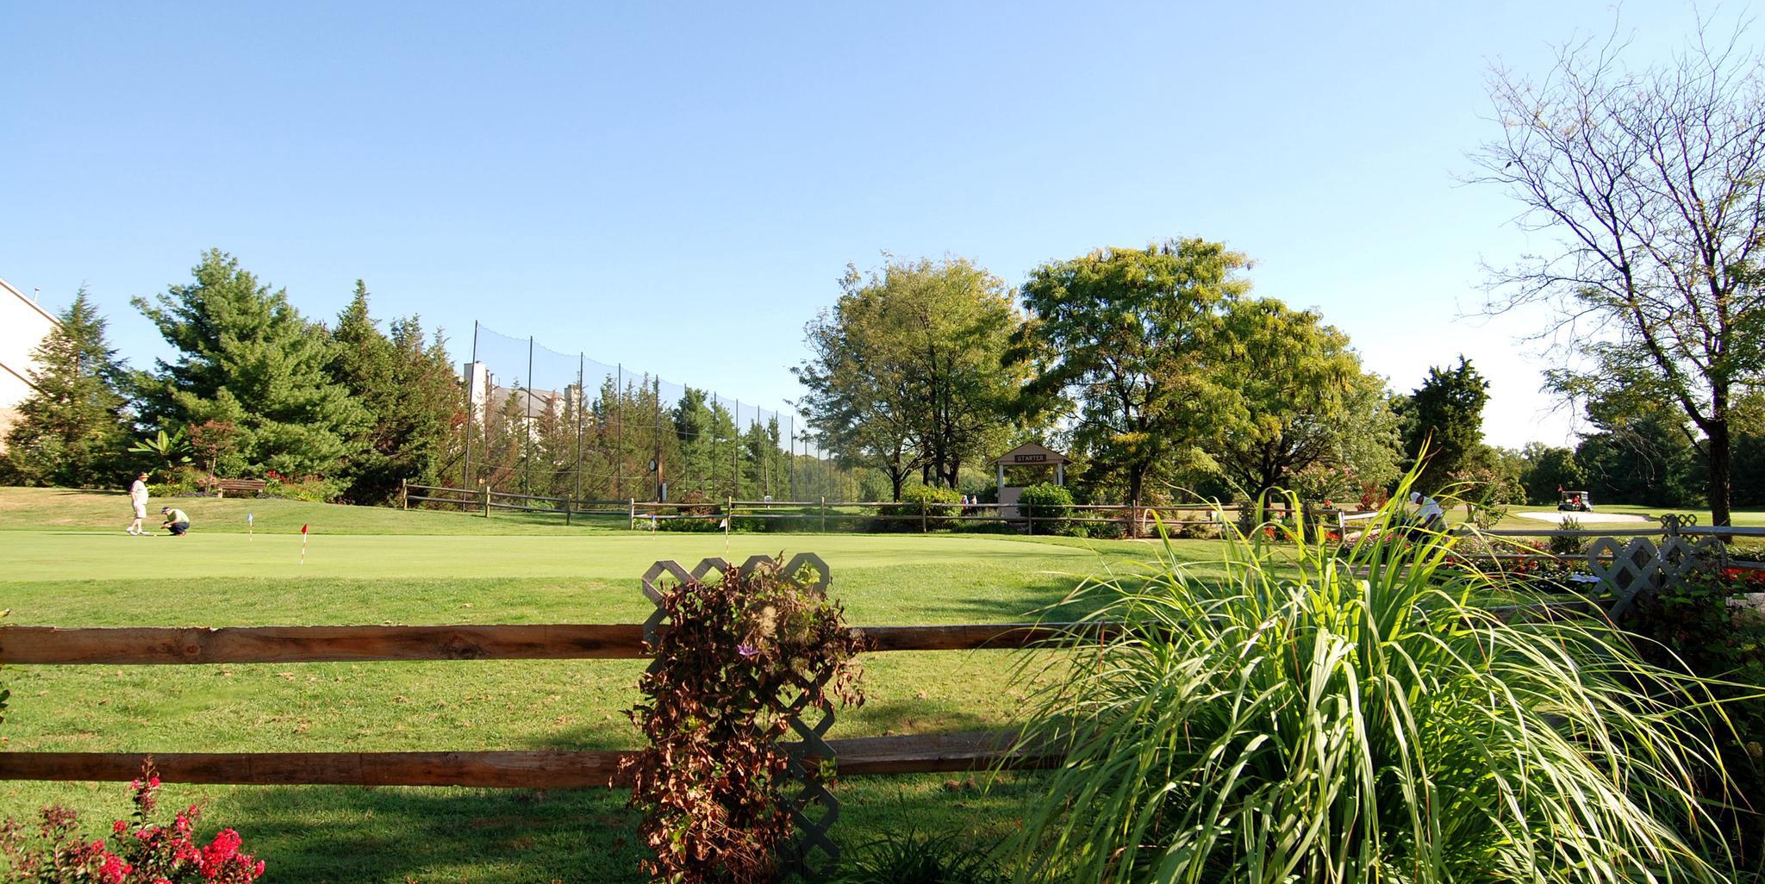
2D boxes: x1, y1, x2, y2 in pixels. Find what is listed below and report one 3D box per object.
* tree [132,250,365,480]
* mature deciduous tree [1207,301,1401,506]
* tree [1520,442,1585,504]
[{"bbox_3d":[-25.860,-2.860,42.000,9.320,9.880,8.390,0,-2,0],"label":"tree"},{"bbox_3d":[15.440,-1.140,38.000,6.960,8.170,6.610,0,-2,0],"label":"mature deciduous tree"},{"bbox_3d":[79.190,3.830,122.000,8.810,7.330,7.930,0,-2,0],"label":"tree"}]

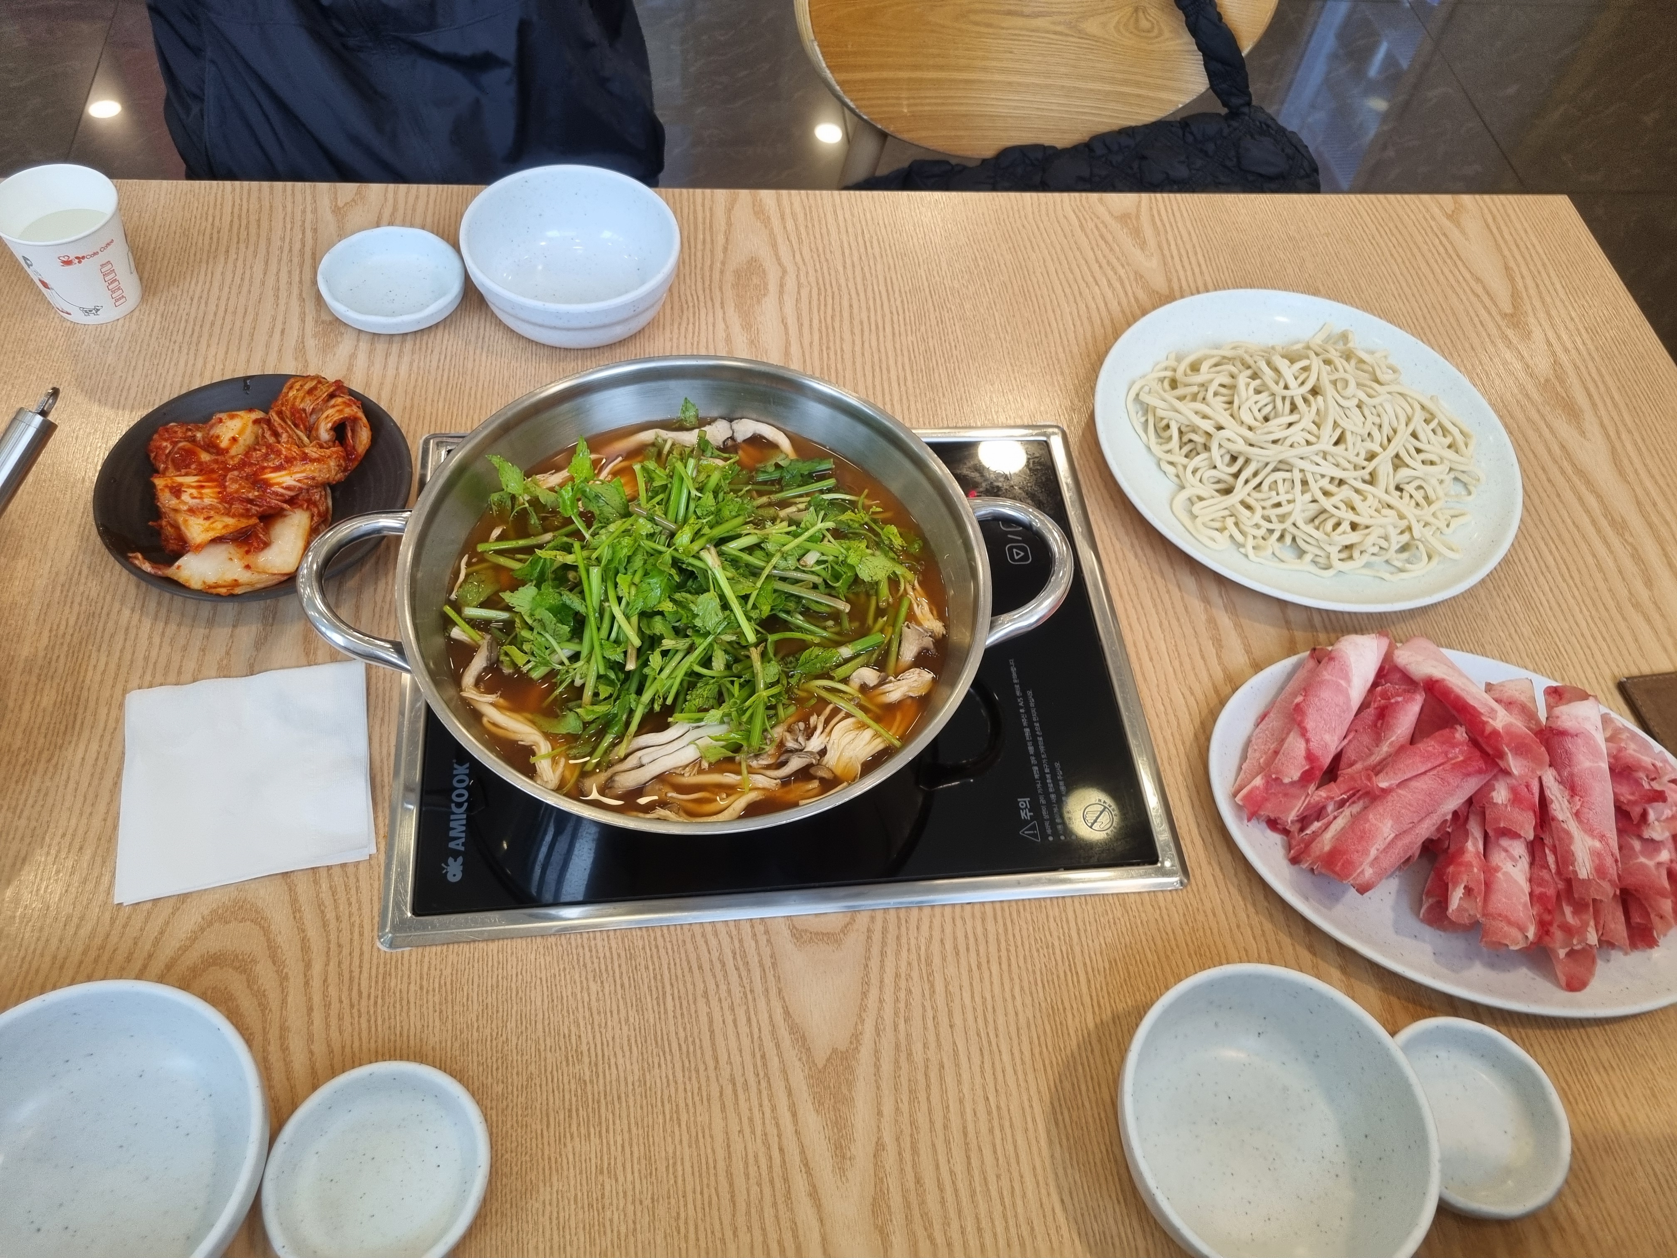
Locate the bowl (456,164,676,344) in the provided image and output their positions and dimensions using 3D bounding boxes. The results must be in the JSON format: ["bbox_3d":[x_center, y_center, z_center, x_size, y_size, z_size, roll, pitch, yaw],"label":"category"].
[{"bbox_3d":[-0.174,-0.238,0.836,0.139,0.059,0.139,-2,57,-9],"label":"bowl"}]

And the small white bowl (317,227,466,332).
[{"bbox_3d":[-0.293,-0.226,0.833,0.092,0.024,0.092,-2,57,-9],"label":"small white bowl"}]

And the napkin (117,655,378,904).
[{"bbox_3d":[-0.303,0.073,0.647,0.121,0.005,0.122,-9,59,-13],"label":"napkin"}]

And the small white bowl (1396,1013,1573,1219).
[{"bbox_3d":[0.302,0.236,0.609,0.091,0.026,0.091,4,57,-5],"label":"small white bowl"}]

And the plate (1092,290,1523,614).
[{"bbox_3d":[0.310,-0.122,0.843,0.292,0.029,0.278,-18,61,-18],"label":"plate"}]

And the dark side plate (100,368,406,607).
[{"bbox_3d":[-0.334,-0.078,0.730,0.167,0.025,0.167,-2,57,-9],"label":"dark side plate"}]

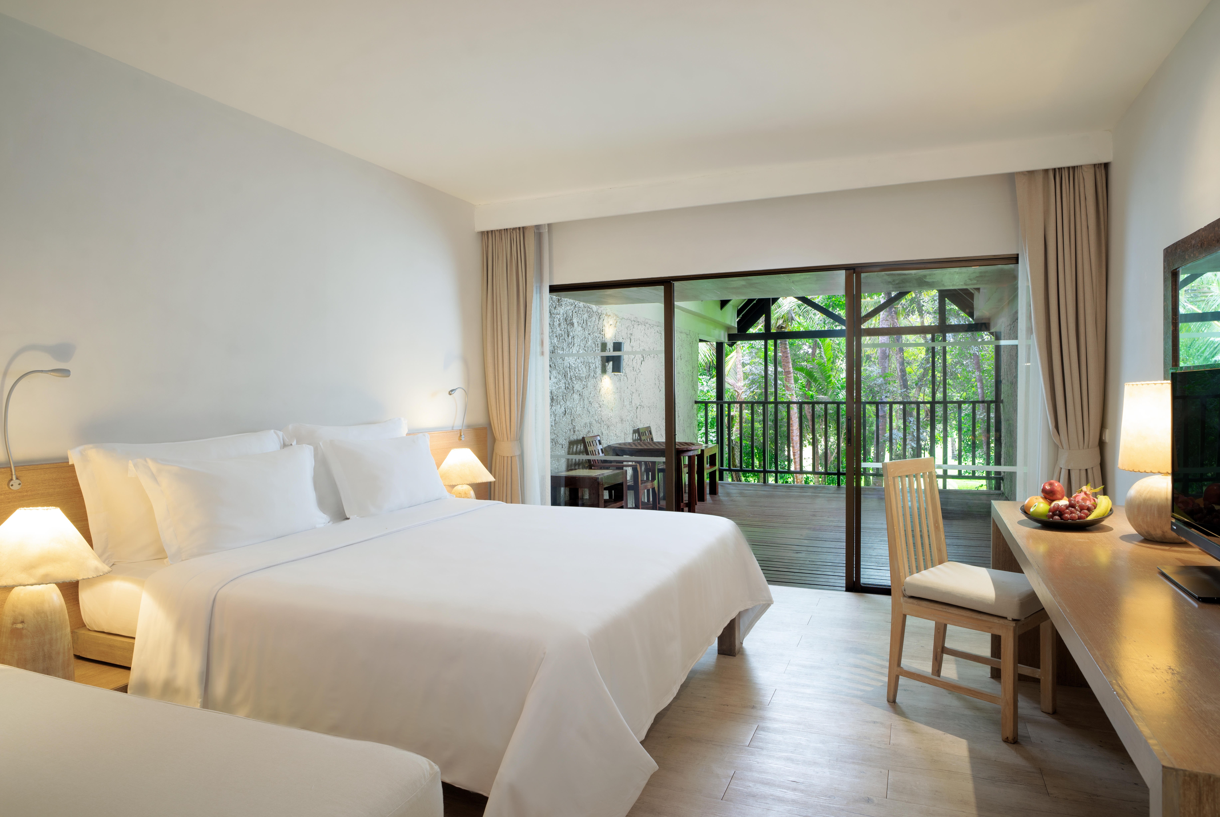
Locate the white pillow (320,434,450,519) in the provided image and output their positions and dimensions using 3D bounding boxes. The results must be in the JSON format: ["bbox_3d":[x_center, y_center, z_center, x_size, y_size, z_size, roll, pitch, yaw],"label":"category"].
[{"bbox_3d":[-1.163,0.337,3.785,0.170,0.420,0.770,-24,-7,22],"label":"white pillow"}]

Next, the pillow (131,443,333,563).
[{"bbox_3d":[-1.520,0.366,2.966,0.170,0.420,0.780,-24,-7,22],"label":"pillow"}]

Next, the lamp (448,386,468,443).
[{"bbox_3d":[-0.997,0.034,4.720,0.110,0.365,0.220,0,2,23],"label":"lamp"}]

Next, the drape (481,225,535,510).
[{"bbox_3d":[-0.701,-0.072,5.088,0.430,2.430,0.140,0,2,23],"label":"drape"}]

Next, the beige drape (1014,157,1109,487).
[{"bbox_3d":[2.411,-0.077,3.839,0.420,2.428,0.180,0,2,23],"label":"beige drape"}]

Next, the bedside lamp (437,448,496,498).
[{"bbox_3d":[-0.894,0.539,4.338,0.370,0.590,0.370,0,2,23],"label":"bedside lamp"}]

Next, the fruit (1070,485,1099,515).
[{"bbox_3d":[1.755,0.337,2.635,0.085,0.112,0.085,1,2,34],"label":"fruit"}]

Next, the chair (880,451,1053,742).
[{"bbox_3d":[1.434,0.710,2.850,0.420,0.975,0.507,-2,2,-40],"label":"chair"}]

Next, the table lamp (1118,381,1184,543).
[{"bbox_3d":[1.843,0.173,2.358,0.265,0.525,0.265,0,2,23],"label":"table lamp"}]

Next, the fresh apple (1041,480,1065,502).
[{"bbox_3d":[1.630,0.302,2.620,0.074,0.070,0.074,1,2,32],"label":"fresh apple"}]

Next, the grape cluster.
[{"bbox_3d":[1.638,0.353,2.536,0.135,0.085,0.105,1,2,33],"label":"grape cluster"}]

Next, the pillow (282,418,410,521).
[{"bbox_3d":[-1.328,0.301,3.737,0.190,0.470,0.860,-11,-2,23],"label":"pillow"}]

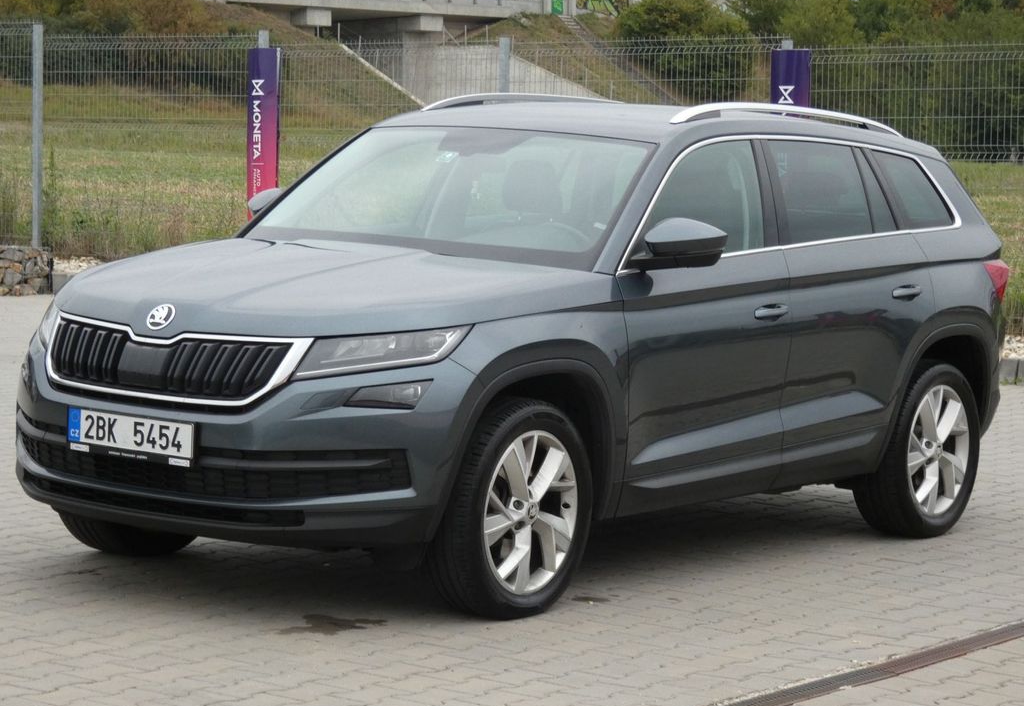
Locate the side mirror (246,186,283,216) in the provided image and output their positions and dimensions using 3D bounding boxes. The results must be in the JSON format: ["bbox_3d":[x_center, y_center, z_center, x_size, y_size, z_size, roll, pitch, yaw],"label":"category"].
[{"bbox_3d":[-0.951,-0.518,10.127,0.235,0.175,0.200,6,6,35],"label":"side mirror"}]

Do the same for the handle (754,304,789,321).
[{"bbox_3d":[0.889,-0.144,9.572,0.060,0.057,0.205,6,6,35],"label":"handle"}]

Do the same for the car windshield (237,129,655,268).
[{"bbox_3d":[-0.217,-0.546,9.550,1.480,0.140,0.800,6,44,35],"label":"car windshield"}]

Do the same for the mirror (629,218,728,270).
[{"bbox_3d":[0.556,-0.361,9.058,0.235,0.175,0.200,6,6,35],"label":"mirror"}]

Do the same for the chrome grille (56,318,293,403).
[{"bbox_3d":[-1.085,0.017,8.408,0.960,0.185,0.175,6,6,35],"label":"chrome grille"}]

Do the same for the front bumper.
[{"bbox_3d":[-1.021,0.245,8.531,1.840,0.575,0.500,6,6,35],"label":"front bumper"}]

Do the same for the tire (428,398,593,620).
[{"bbox_3d":[-0.005,0.486,8.629,0.240,0.710,0.710,6,6,35],"label":"tire"}]

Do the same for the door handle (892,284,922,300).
[{"bbox_3d":[1.475,-0.235,10.385,0.060,0.055,0.205,6,6,35],"label":"door handle"}]

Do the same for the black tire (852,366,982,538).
[{"bbox_3d":[1.616,0.369,10.898,0.240,0.710,0.710,6,6,35],"label":"black tire"}]

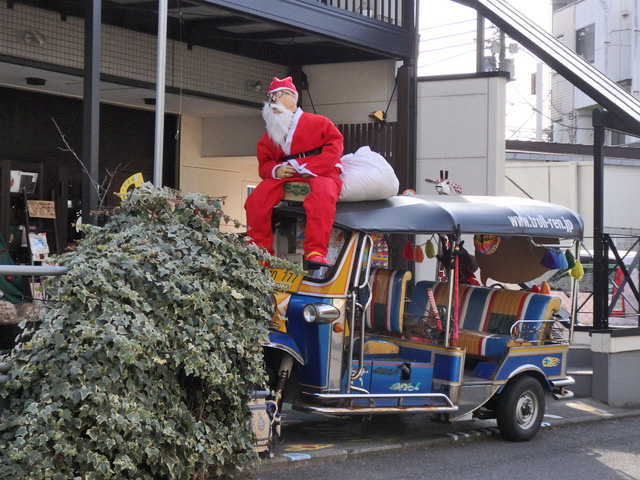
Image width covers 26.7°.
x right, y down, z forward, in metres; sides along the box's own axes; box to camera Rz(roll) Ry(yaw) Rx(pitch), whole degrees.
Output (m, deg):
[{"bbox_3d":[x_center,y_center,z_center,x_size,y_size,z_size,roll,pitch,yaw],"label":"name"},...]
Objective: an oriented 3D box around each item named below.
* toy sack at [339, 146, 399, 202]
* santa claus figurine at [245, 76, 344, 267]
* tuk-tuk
[{"bbox_3d":[0.330,-0.476,9.800,0.460,0.420,0.480,0,-2,44],"label":"toy sack"},{"bbox_3d":[-0.176,-0.469,9.300,0.620,1.290,0.640,0,-1,38],"label":"santa claus figurine"},{"bbox_3d":[0.501,0.554,9.948,1.440,1.840,3.000,5,2,44],"label":"tuk-tuk"}]

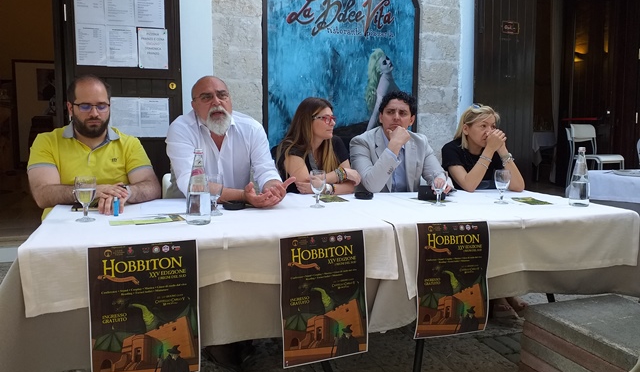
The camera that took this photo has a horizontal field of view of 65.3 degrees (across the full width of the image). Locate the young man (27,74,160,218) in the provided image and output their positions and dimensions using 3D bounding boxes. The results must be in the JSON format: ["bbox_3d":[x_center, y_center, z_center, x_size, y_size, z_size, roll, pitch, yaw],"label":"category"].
[{"bbox_3d":[-1.016,0.179,2.278,0.590,1.329,0.800,-2,6,-17],"label":"young man"}]

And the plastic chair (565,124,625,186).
[{"bbox_3d":[3.189,-0.291,5.799,0.470,0.840,0.530,-3,6,-30],"label":"plastic chair"}]

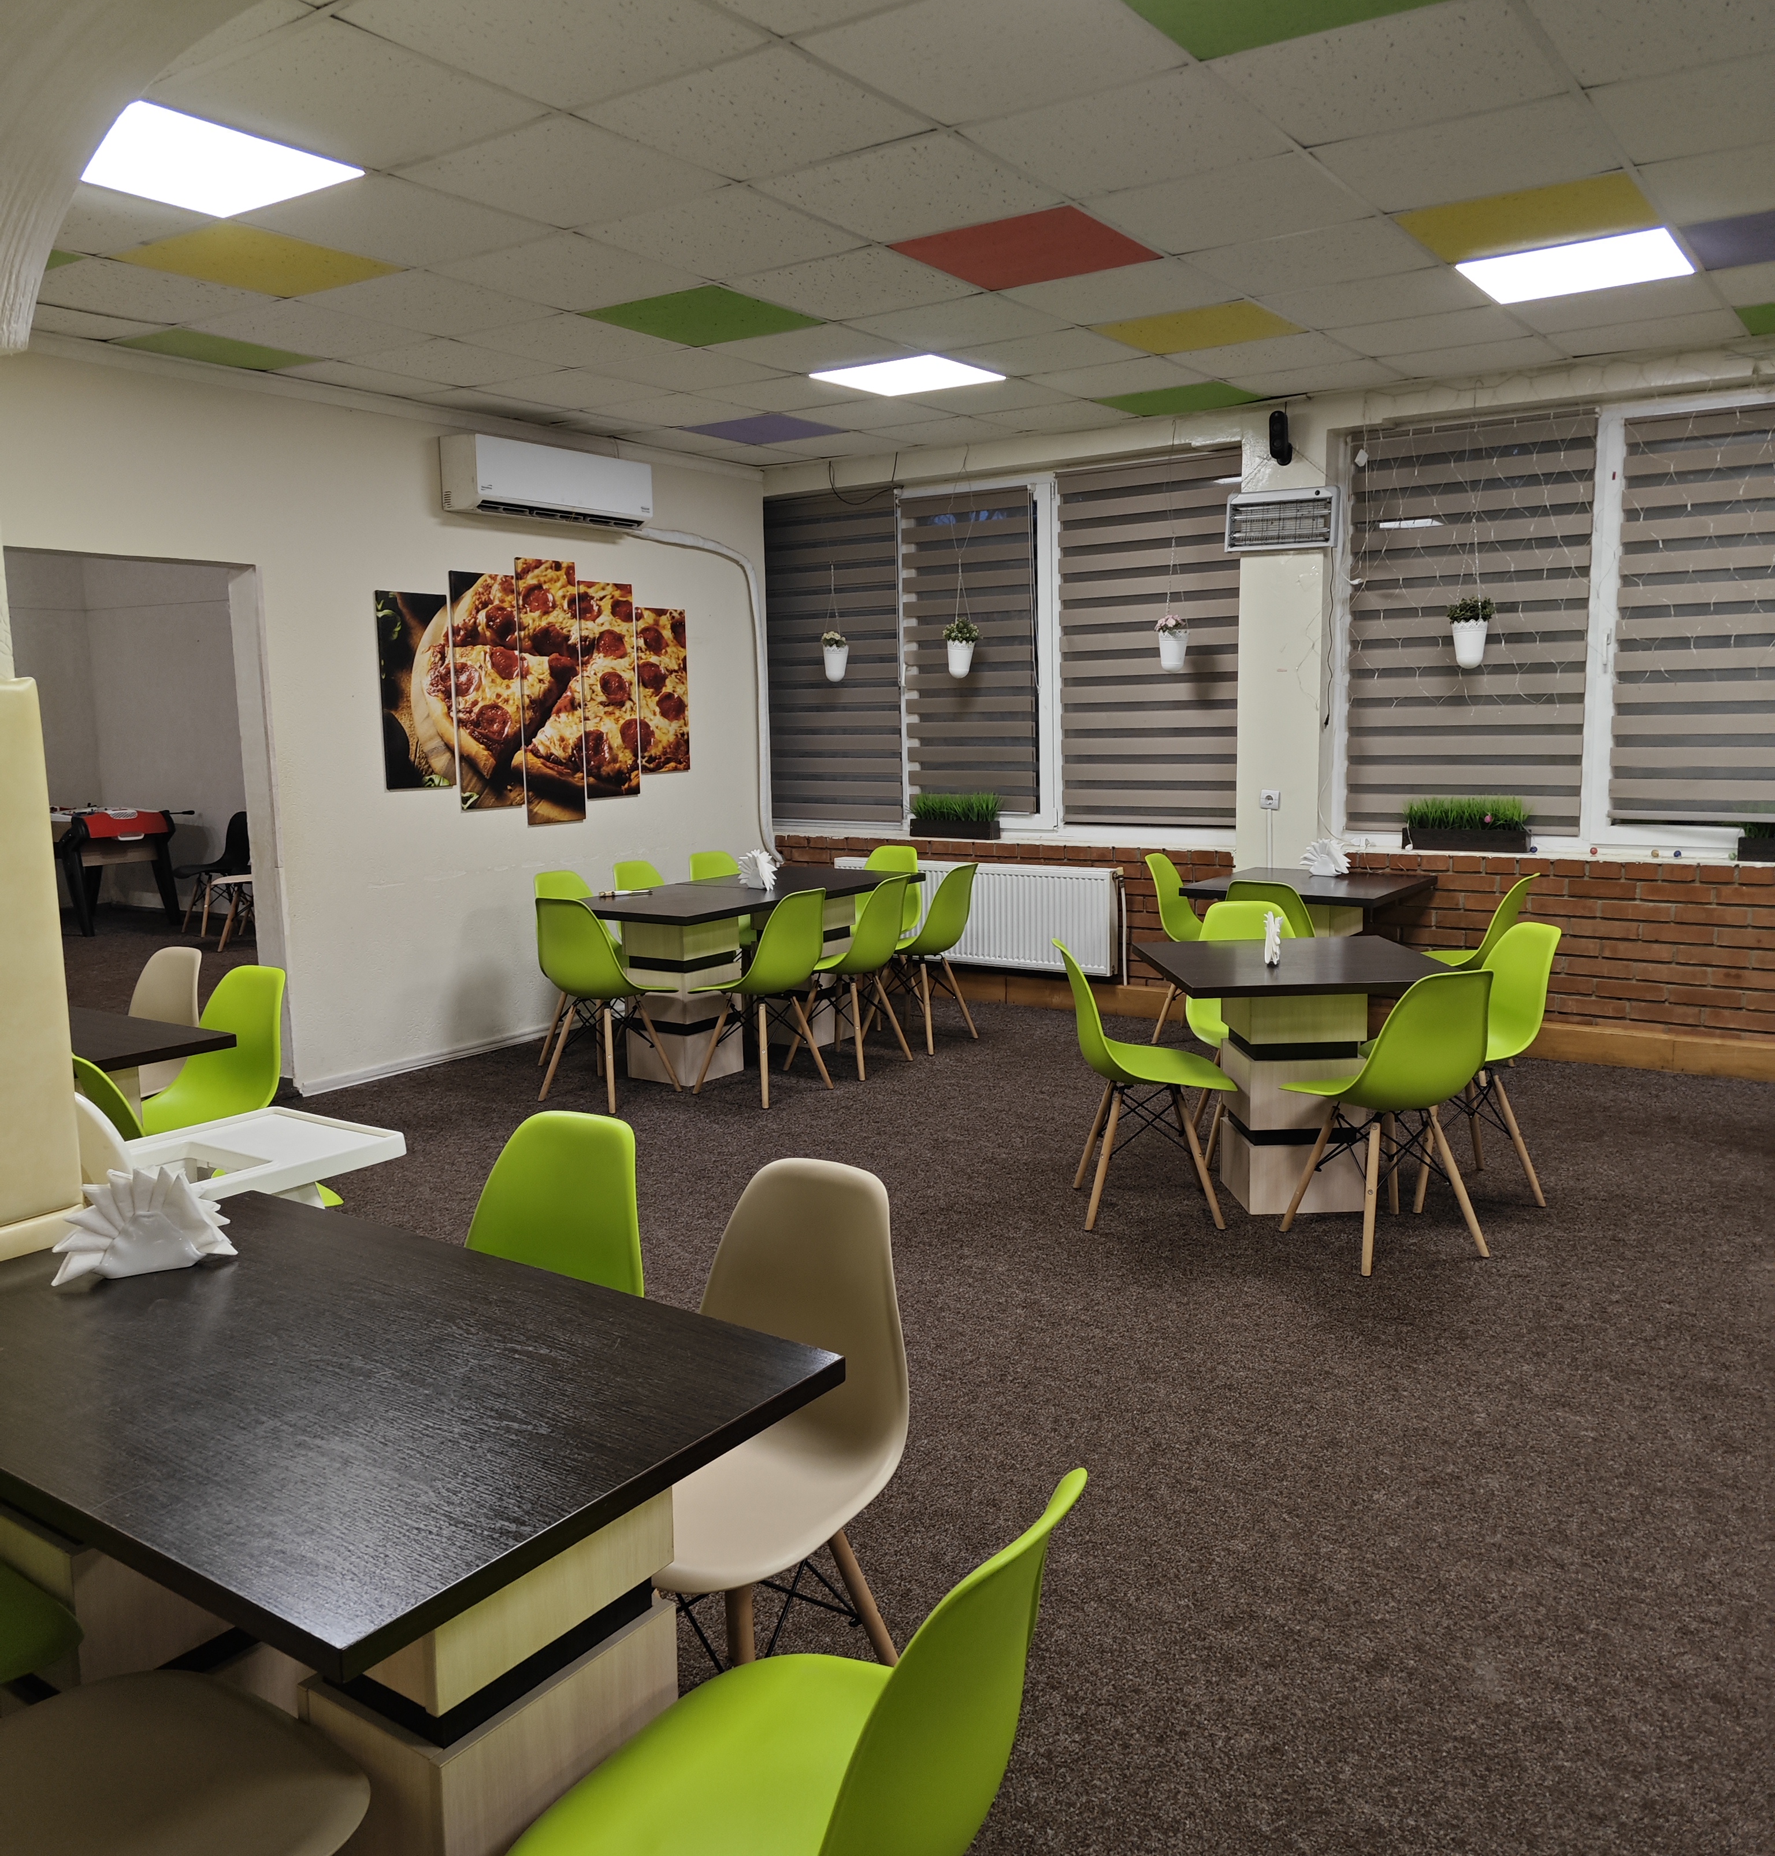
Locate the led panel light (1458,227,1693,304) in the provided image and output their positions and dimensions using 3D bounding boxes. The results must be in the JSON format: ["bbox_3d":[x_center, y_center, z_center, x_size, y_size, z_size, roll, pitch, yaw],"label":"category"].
[{"bbox_3d":[2.063,-1.984,4.706,0.590,0.020,0.590,4,10,34],"label":"led panel light"}]

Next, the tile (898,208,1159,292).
[{"bbox_3d":[0.396,-1.911,4.399,0.590,0.020,0.590,4,10,34],"label":"tile"}]

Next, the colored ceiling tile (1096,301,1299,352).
[{"bbox_3d":[1.075,-2.060,5.402,0.585,0.018,0.585,4,10,34],"label":"colored ceiling tile"}]

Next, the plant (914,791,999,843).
[{"bbox_3d":[0.330,-0.571,7.919,0.490,0.230,0.130,4,10,34],"label":"plant"}]

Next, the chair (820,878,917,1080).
[{"bbox_3d":[-0.159,0.176,6.525,0.520,0.805,0.450,5,10,36],"label":"chair"}]

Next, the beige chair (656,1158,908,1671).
[{"bbox_3d":[-0.223,0.771,2.149,0.460,0.800,0.500,4,10,34],"label":"beige chair"}]

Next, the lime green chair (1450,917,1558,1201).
[{"bbox_3d":[1.723,0.397,4.712,0.510,0.805,0.455,-2,8,-7],"label":"lime green chair"}]

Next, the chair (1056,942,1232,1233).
[{"bbox_3d":[0.740,0.427,4.587,0.515,0.800,0.455,-1,8,2],"label":"chair"}]

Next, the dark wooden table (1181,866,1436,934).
[{"bbox_3d":[1.720,0.180,6.443,0.800,0.730,0.820,4,10,34],"label":"dark wooden table"}]

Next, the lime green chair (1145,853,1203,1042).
[{"bbox_3d":[1.419,0.092,7.013,0.510,0.805,0.455,3,9,29],"label":"lime green chair"}]

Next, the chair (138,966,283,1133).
[{"bbox_3d":[-1.822,0.537,4.123,0.455,0.805,0.510,4,9,34],"label":"chair"}]

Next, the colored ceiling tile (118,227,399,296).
[{"bbox_3d":[-1.767,-1.875,4.428,0.590,0.020,0.590,4,10,34],"label":"colored ceiling tile"}]

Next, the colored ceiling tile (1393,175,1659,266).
[{"bbox_3d":[1.725,-1.910,4.216,0.590,0.020,0.590,4,10,34],"label":"colored ceiling tile"}]

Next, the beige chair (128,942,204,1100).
[{"bbox_3d":[-2.256,0.488,4.573,0.450,0.805,0.520,4,9,30],"label":"beige chair"}]

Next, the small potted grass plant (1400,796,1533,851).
[{"bbox_3d":[2.394,-0.435,6.506,0.490,0.230,0.130,4,10,34],"label":"small potted grass plant"}]

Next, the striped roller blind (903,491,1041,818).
[{"bbox_3d":[0.391,-1.364,7.877,0.780,1.580,0.060,4,10,34],"label":"striped roller blind"}]

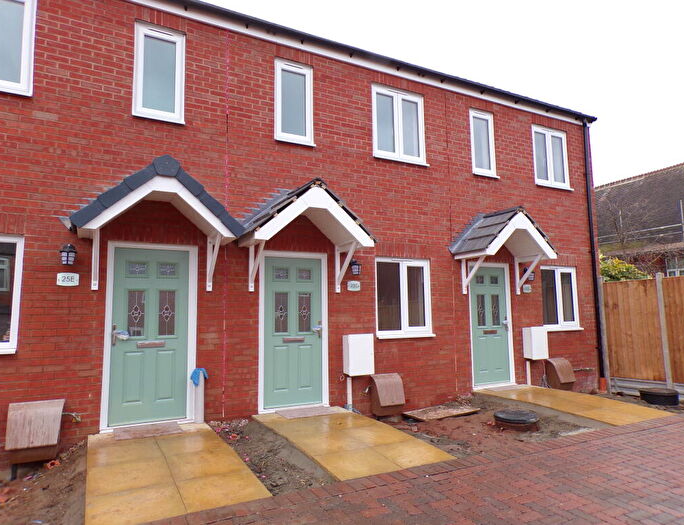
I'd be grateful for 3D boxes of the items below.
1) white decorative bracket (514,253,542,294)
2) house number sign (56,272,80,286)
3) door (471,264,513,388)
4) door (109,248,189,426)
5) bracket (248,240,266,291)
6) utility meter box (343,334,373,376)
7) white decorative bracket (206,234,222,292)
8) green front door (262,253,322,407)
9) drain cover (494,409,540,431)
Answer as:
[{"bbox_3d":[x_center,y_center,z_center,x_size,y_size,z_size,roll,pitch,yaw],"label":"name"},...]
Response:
[{"bbox_3d":[3.235,0.206,8.356,0.070,0.680,0.530,3,-7,-29],"label":"white decorative bracket"},{"bbox_3d":[-2.933,0.185,5.202,0.210,0.130,0.015,3,-7,-29],"label":"house number sign"},{"bbox_3d":[2.498,1.058,8.203,0.830,1.950,0.070,3,-7,-29],"label":"door"},{"bbox_3d":[-2.195,0.828,5.579,0.830,1.960,0.070,3,-7,-29],"label":"door"},{"bbox_3d":[-1.043,0.026,6.020,0.070,0.650,0.480,3,-7,-29],"label":"bracket"},{"bbox_3d":[0.237,1.289,6.765,0.405,0.550,0.190,3,-7,-29],"label":"utility meter box"},{"bbox_3d":[-1.511,0.003,5.758,0.070,0.650,0.480,3,-7,-29],"label":"white decorative bracket"},{"bbox_3d":[-0.645,0.912,6.478,0.833,1.950,0.070,3,-7,-29],"label":"green front door"},{"bbox_3d":[2.215,1.942,6.010,0.620,0.110,0.620,3,-7,-29],"label":"drain cover"}]

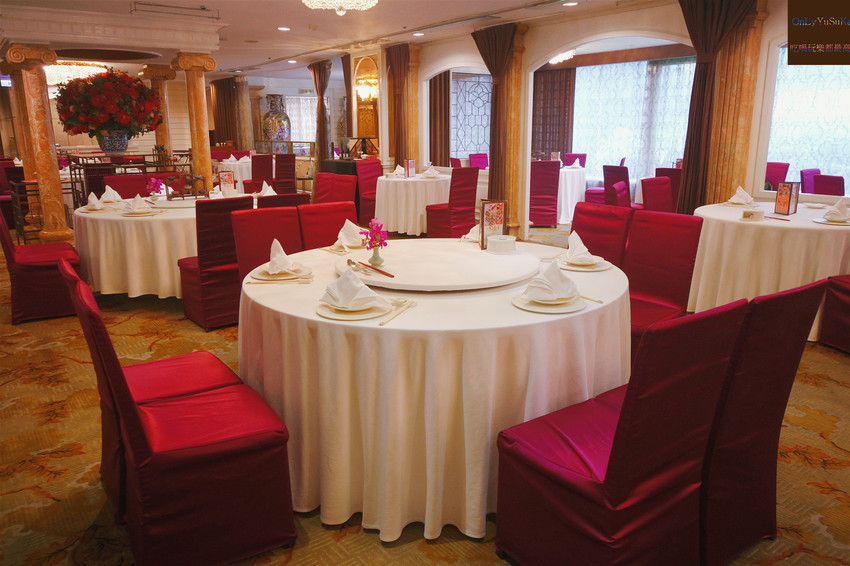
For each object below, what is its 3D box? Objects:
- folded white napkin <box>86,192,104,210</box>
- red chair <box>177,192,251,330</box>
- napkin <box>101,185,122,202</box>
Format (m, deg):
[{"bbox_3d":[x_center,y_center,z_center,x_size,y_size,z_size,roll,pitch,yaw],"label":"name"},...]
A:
[{"bbox_3d":[-2.835,-0.712,5.472,0.128,0.143,0.184,-10,16,-33],"label":"folded white napkin"},{"bbox_3d":[-1.613,-0.187,4.907,0.420,0.955,0.490,-12,18,-38],"label":"red chair"},{"bbox_3d":[-3.260,-0.933,6.607,0.160,0.155,0.220,-5,14,-19],"label":"napkin"}]

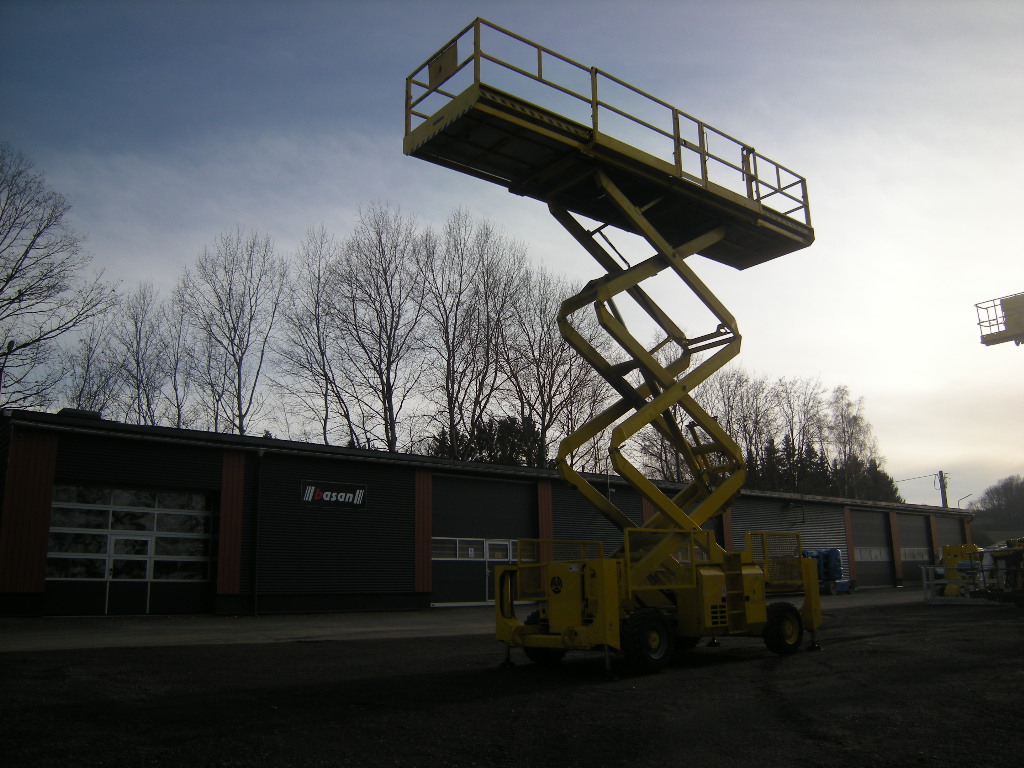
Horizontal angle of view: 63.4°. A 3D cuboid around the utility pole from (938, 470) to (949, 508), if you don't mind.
[{"bbox_3d":[29.515,9.473,56.036,0.330,7.253,0.330,-8,-14,26],"label":"utility pole"}]

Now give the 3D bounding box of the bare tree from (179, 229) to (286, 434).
[{"bbox_3d":[-12.843,1.111,37.550,5.339,17.257,5.339,3,-13,-19],"label":"bare tree"}]

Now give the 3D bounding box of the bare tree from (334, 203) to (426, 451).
[{"bbox_3d":[-6.687,0.352,41.926,4.937,20.333,4.937,1,-13,-9],"label":"bare tree"}]

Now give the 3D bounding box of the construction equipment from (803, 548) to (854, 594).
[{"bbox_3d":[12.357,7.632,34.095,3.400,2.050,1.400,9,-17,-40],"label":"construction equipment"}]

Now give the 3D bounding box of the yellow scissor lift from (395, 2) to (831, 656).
[{"bbox_3d":[2.107,-0.076,12.954,7.818,8.347,2.200,9,-16,-39],"label":"yellow scissor lift"}]

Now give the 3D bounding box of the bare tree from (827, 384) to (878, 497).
[{"bbox_3d":[29.546,8.029,70.987,5.076,16.189,5.076,-7,-14,22],"label":"bare tree"}]

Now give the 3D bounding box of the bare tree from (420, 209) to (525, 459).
[{"bbox_3d":[-2.094,0.453,44.944,5.801,21.220,5.801,-1,-13,-3],"label":"bare tree"}]

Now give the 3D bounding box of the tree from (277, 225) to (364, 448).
[{"bbox_3d":[-9.493,1.046,40.685,4.574,18.581,4.574,1,-13,-13],"label":"tree"}]

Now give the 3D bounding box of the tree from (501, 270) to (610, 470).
[{"bbox_3d":[2.618,2.207,47.579,6.126,18.708,6.126,-2,-13,3],"label":"tree"}]

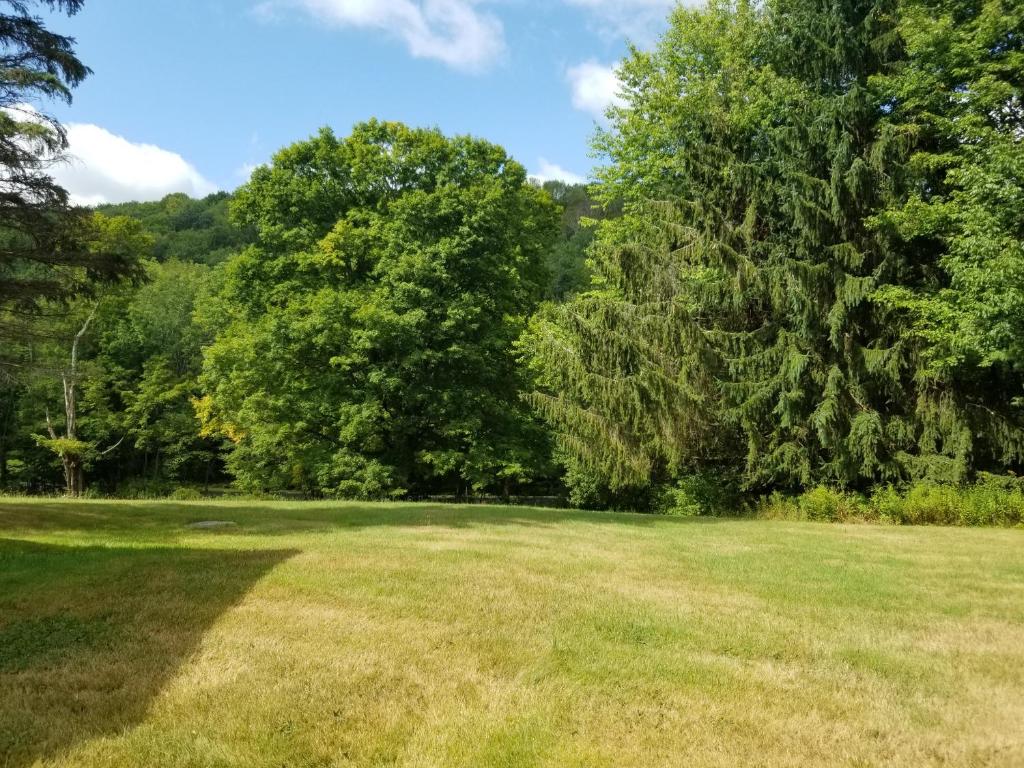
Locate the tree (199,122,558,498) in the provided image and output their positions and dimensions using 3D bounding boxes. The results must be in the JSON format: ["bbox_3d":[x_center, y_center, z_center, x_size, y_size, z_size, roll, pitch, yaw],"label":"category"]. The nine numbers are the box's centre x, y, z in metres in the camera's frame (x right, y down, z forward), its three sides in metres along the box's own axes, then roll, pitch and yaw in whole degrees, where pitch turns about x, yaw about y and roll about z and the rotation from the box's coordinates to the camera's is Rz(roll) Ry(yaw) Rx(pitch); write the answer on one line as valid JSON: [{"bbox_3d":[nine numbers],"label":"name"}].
[{"bbox_3d":[-5.159,-2.781,29.500,13.500,14.500,12.700,0,-3,-10],"label":"tree"}]

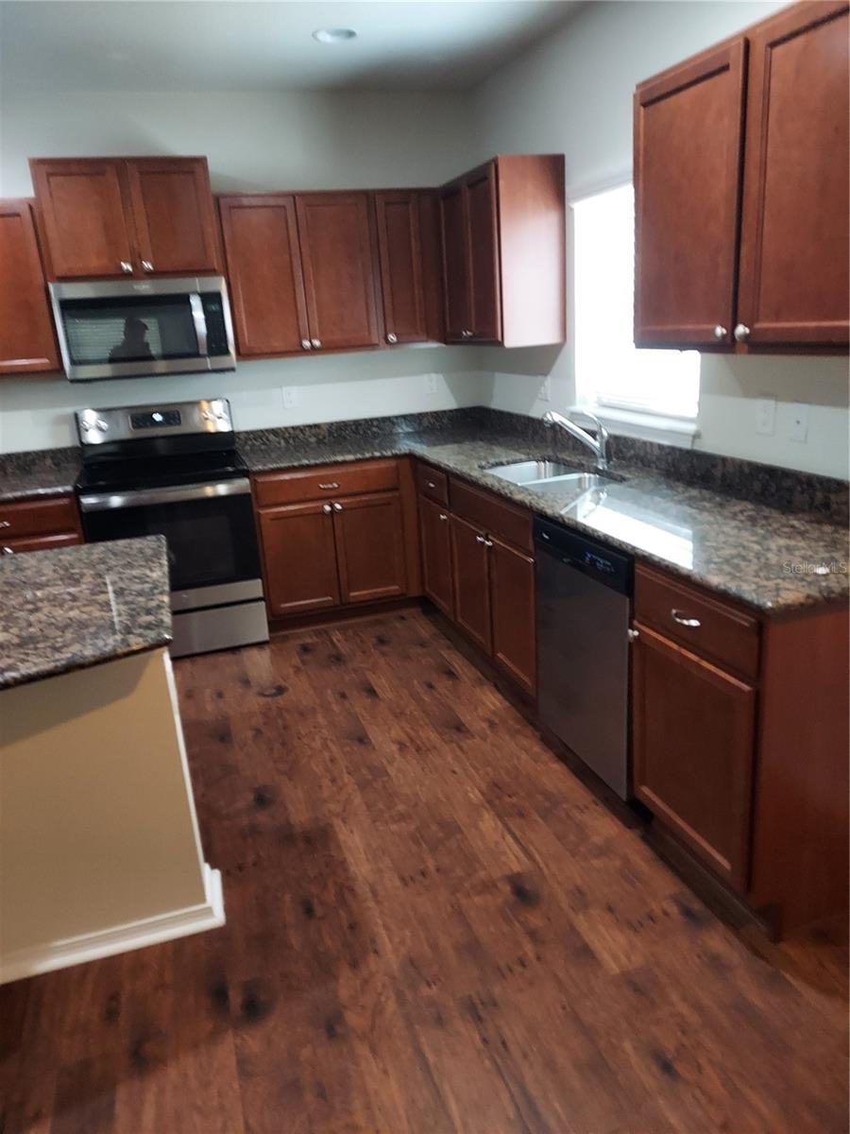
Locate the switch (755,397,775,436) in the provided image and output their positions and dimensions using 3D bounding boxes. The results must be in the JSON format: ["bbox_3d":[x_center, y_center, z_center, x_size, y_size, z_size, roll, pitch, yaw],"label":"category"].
[{"bbox_3d":[1.063,-0.470,2.565,0.010,0.114,0.084,-9,17,-16],"label":"switch"}]

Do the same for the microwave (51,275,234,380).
[{"bbox_3d":[-1.355,-1.164,3.996,0.757,0.423,0.410,-9,17,-16],"label":"microwave"}]

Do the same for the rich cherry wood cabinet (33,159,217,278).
[{"bbox_3d":[-1.399,-1.628,3.896,0.758,0.521,0.330,-9,17,-16],"label":"rich cherry wood cabinet"}]

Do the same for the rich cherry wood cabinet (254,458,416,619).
[{"bbox_3d":[-0.513,-0.210,4.414,0.807,0.780,0.620,-9,17,-16],"label":"rich cherry wood cabinet"}]

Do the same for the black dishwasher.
[{"bbox_3d":[0.773,0.214,2.752,0.615,0.800,0.610,-9,17,-16],"label":"black dishwasher"}]

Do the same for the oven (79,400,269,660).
[{"bbox_3d":[-1.268,-0.197,4.130,0.759,1.170,0.670,-9,17,-16],"label":"oven"}]

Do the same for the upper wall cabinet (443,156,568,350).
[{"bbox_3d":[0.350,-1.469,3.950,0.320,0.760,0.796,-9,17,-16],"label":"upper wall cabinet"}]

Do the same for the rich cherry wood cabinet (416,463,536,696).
[{"bbox_3d":[0.470,-0.050,3.684,0.625,0.790,1.400,-9,17,-16],"label":"rich cherry wood cabinet"}]

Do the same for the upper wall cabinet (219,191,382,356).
[{"bbox_3d":[-0.642,-1.478,4.194,0.765,0.760,0.320,-9,17,-16],"label":"upper wall cabinet"}]

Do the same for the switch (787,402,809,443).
[{"bbox_3d":[1.107,-0.429,2.440,0.008,0.113,0.087,-9,17,-16],"label":"switch"}]

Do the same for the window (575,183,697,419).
[{"bbox_3d":[0.815,-1.039,3.219,0.080,0.885,0.960,-9,17,-16],"label":"window"}]

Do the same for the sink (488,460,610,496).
[{"bbox_3d":[0.523,-0.258,3.301,0.395,0.200,0.690,-9,17,-16],"label":"sink"}]

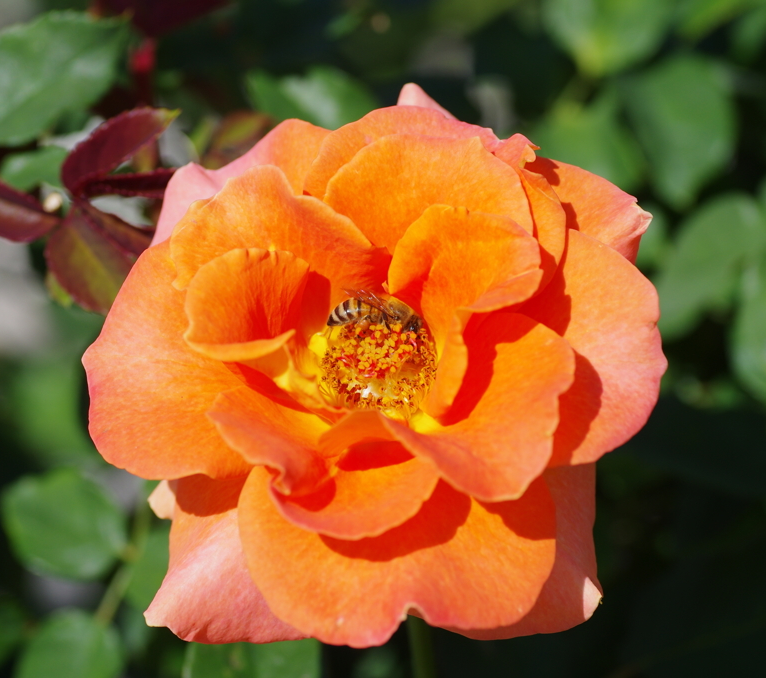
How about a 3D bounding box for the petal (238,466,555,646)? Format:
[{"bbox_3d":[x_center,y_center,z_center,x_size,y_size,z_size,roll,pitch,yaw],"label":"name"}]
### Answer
[{"bbox_3d":[0.002,0.031,0.553,0.046,0.014,0.030,-1,72,0],"label":"petal"}]

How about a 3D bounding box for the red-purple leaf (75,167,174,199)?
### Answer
[{"bbox_3d":[-0.041,-0.025,0.622,0.018,0.005,0.010,-11,44,-21],"label":"red-purple leaf"}]

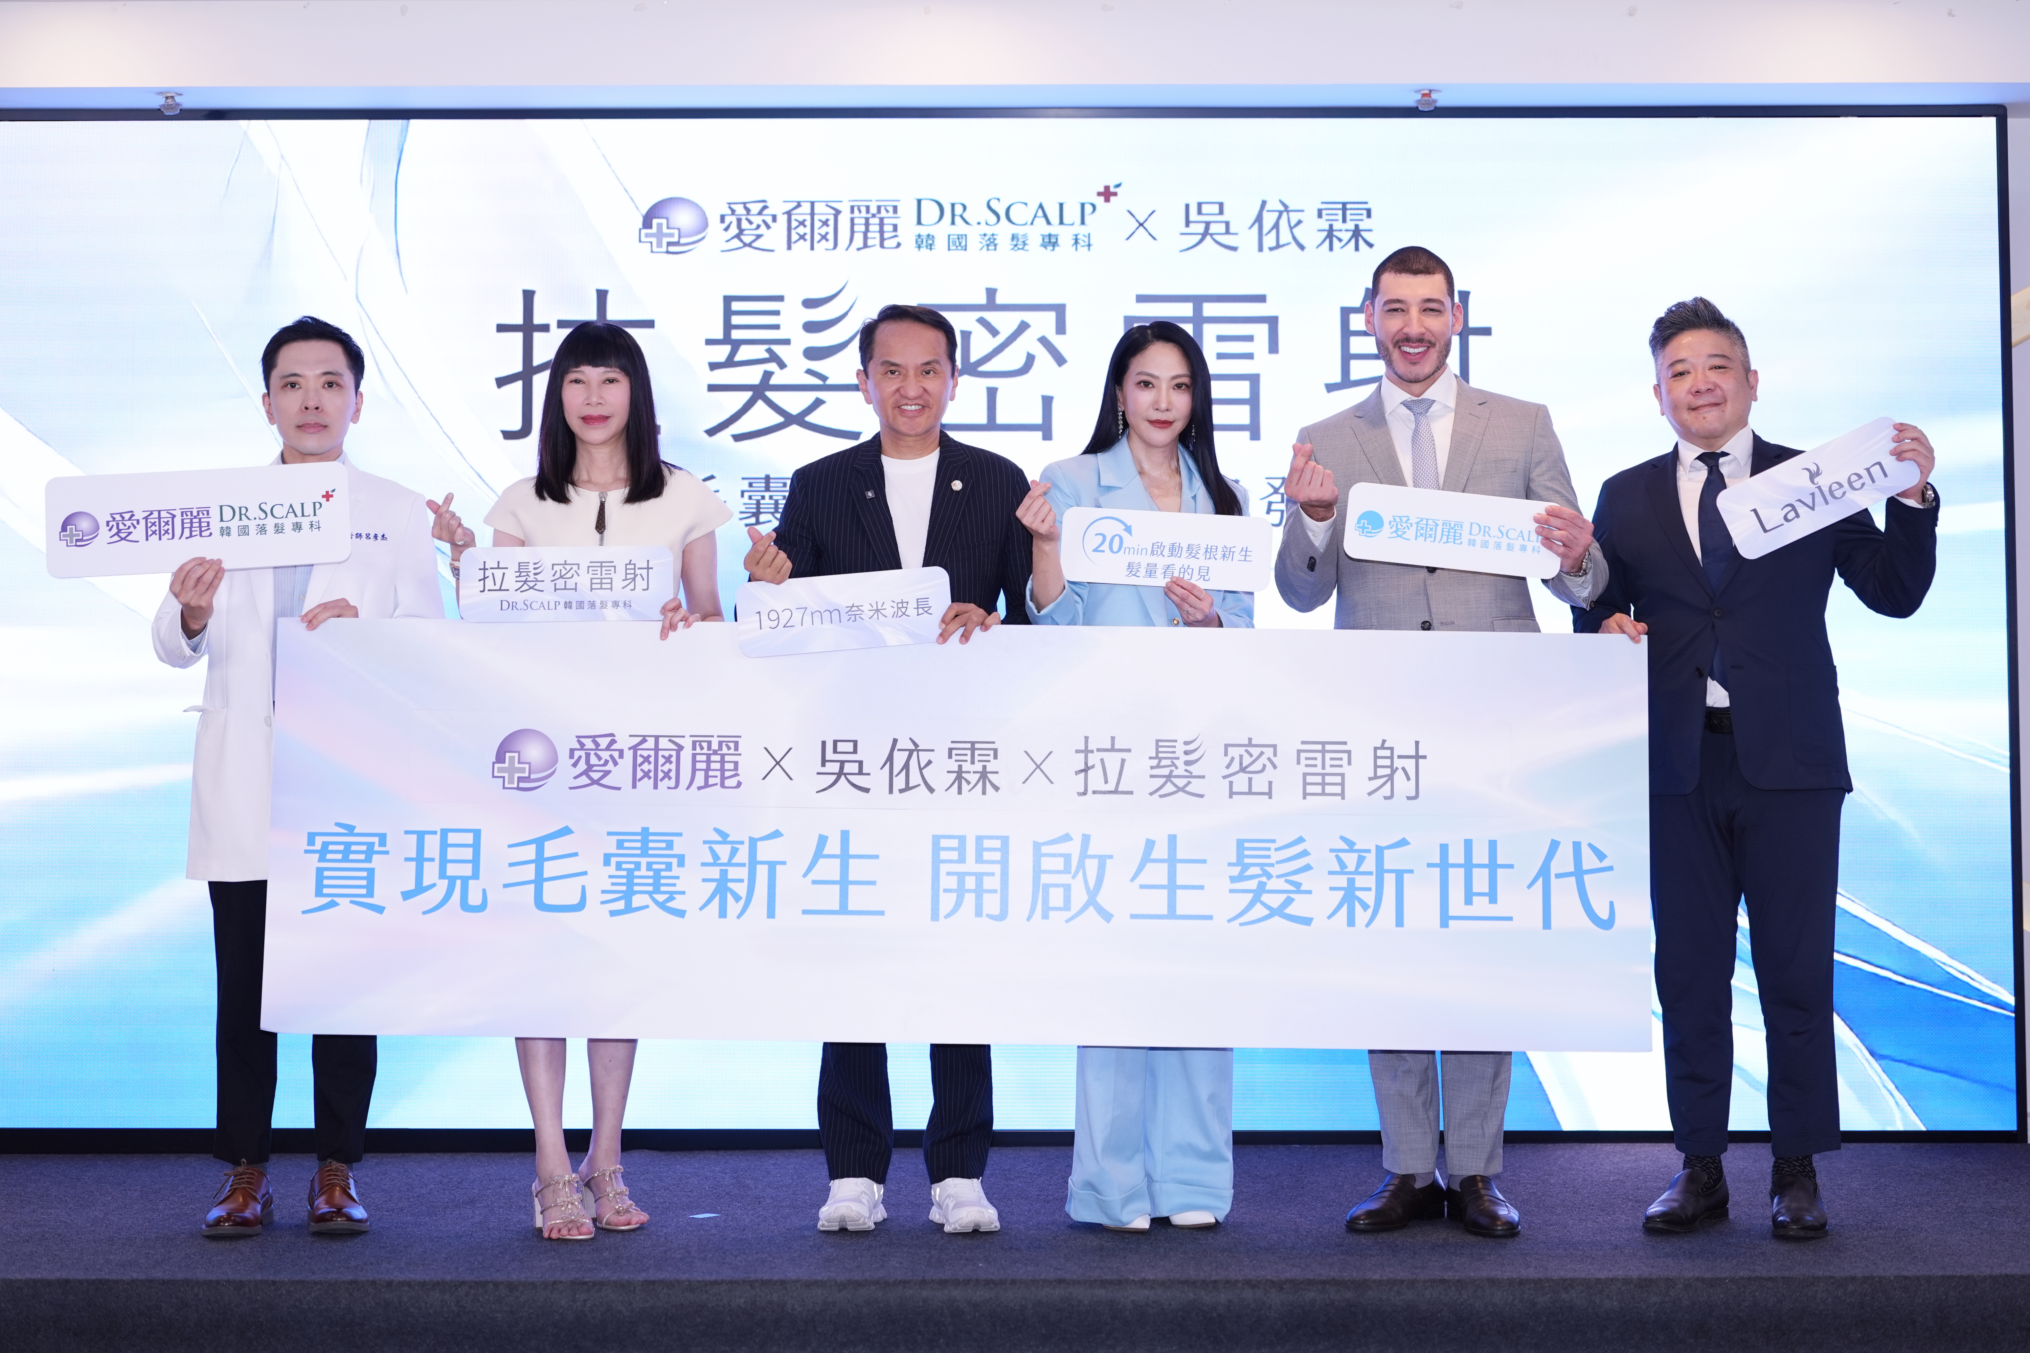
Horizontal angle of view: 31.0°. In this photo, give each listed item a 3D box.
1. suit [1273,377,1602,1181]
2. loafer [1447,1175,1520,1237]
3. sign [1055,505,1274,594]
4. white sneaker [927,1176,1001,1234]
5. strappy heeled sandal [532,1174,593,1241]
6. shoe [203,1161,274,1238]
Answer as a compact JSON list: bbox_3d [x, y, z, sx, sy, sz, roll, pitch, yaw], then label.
[{"bbox_3d":[0.785,0.186,6.835,0.600,1.505,0.420,0,-4,4],"label":"suit"},{"bbox_3d":[0.839,0.950,6.602,0.105,0.100,0.295,1,-4,-8],"label":"loafer"},{"bbox_3d":[0.277,-0.233,6.696,0.385,0.135,0.010,3,-8,2],"label":"sign"},{"bbox_3d":[-0.101,0.973,6.854,0.110,0.108,0.295,1,-4,-10],"label":"white sneaker"},{"bbox_3d":[-0.825,0.954,6.650,0.088,0.115,0.225,1,-5,-19],"label":"strappy heeled sandal"},{"bbox_3d":[-1.422,0.960,6.764,0.108,0.120,0.295,0,-4,-4],"label":"shoe"}]

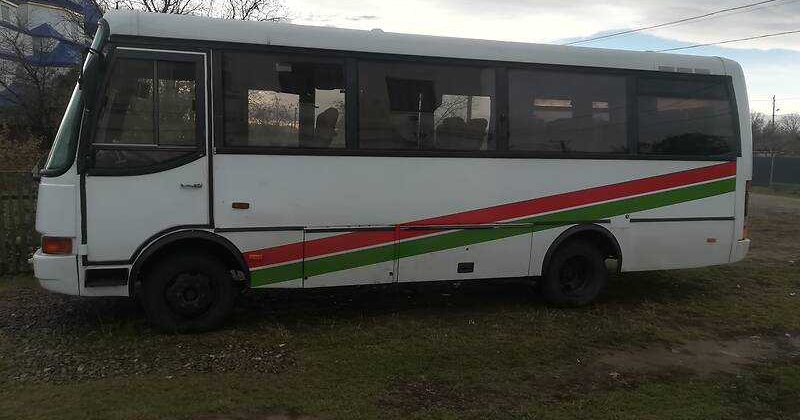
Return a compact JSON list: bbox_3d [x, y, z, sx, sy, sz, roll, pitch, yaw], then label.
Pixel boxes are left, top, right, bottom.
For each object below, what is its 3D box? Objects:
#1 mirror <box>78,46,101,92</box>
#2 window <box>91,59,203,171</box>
[{"bbox_3d":[-2.688,-1.210,5.211,0.140,0.350,0.200,-1,2,-25],"label":"mirror"},{"bbox_3d":[-2.288,-0.877,5.463,0.899,1.016,0.060,0,-1,-16],"label":"window"}]

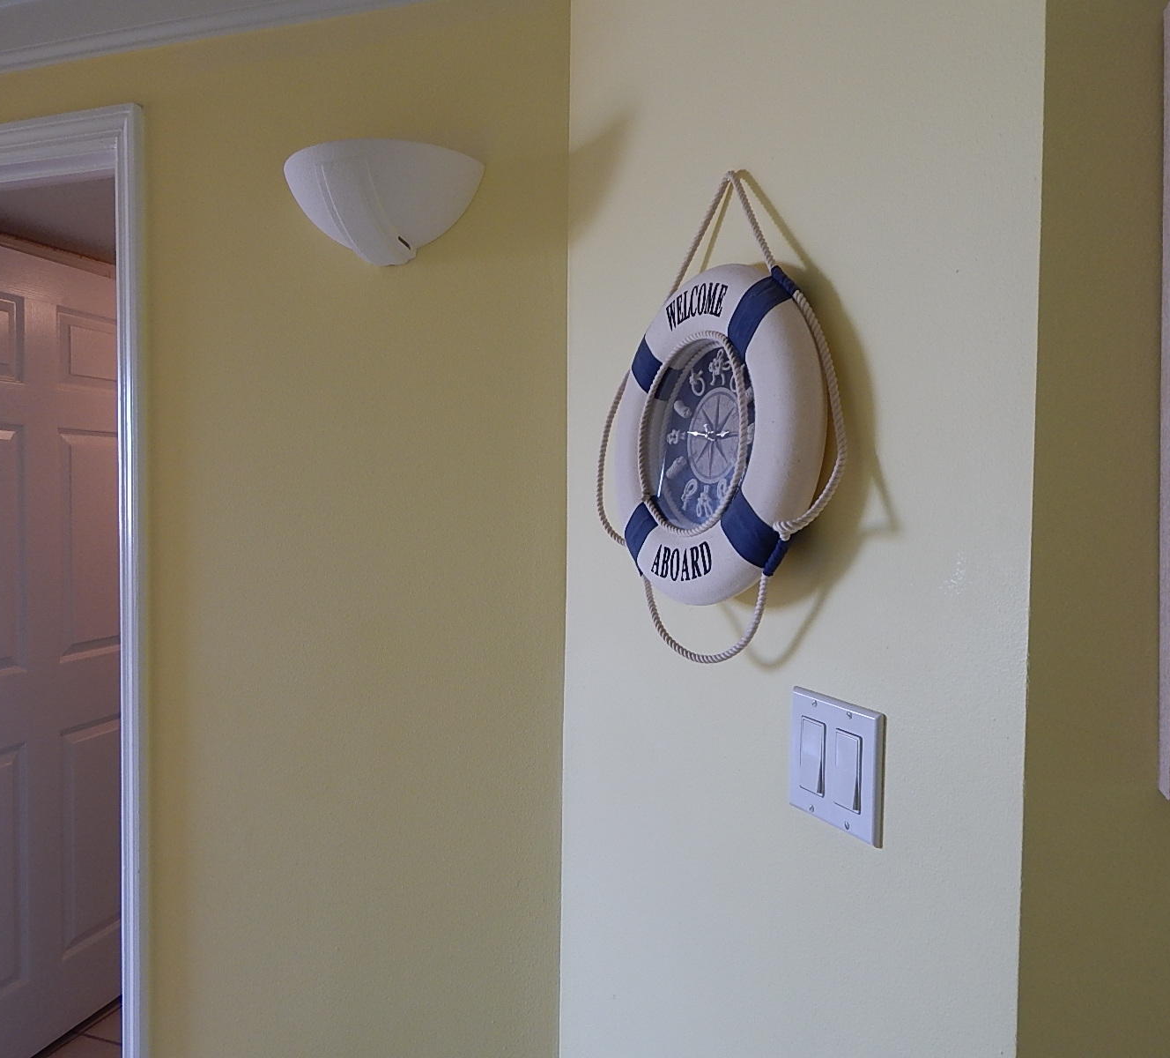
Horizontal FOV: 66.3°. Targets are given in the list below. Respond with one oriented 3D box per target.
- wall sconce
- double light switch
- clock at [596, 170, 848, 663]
[{"bbox_3d":[-0.322,-0.468,1.310,0.320,0.143,0.138,1,2,18],"label":"wall sconce"},{"bbox_3d":[0.221,0.209,0.802,0.010,0.115,0.116,0,2,-27],"label":"double light switch"},{"bbox_3d":[0.118,-0.115,0.939,0.065,0.511,0.450,0,2,-27],"label":"clock"}]

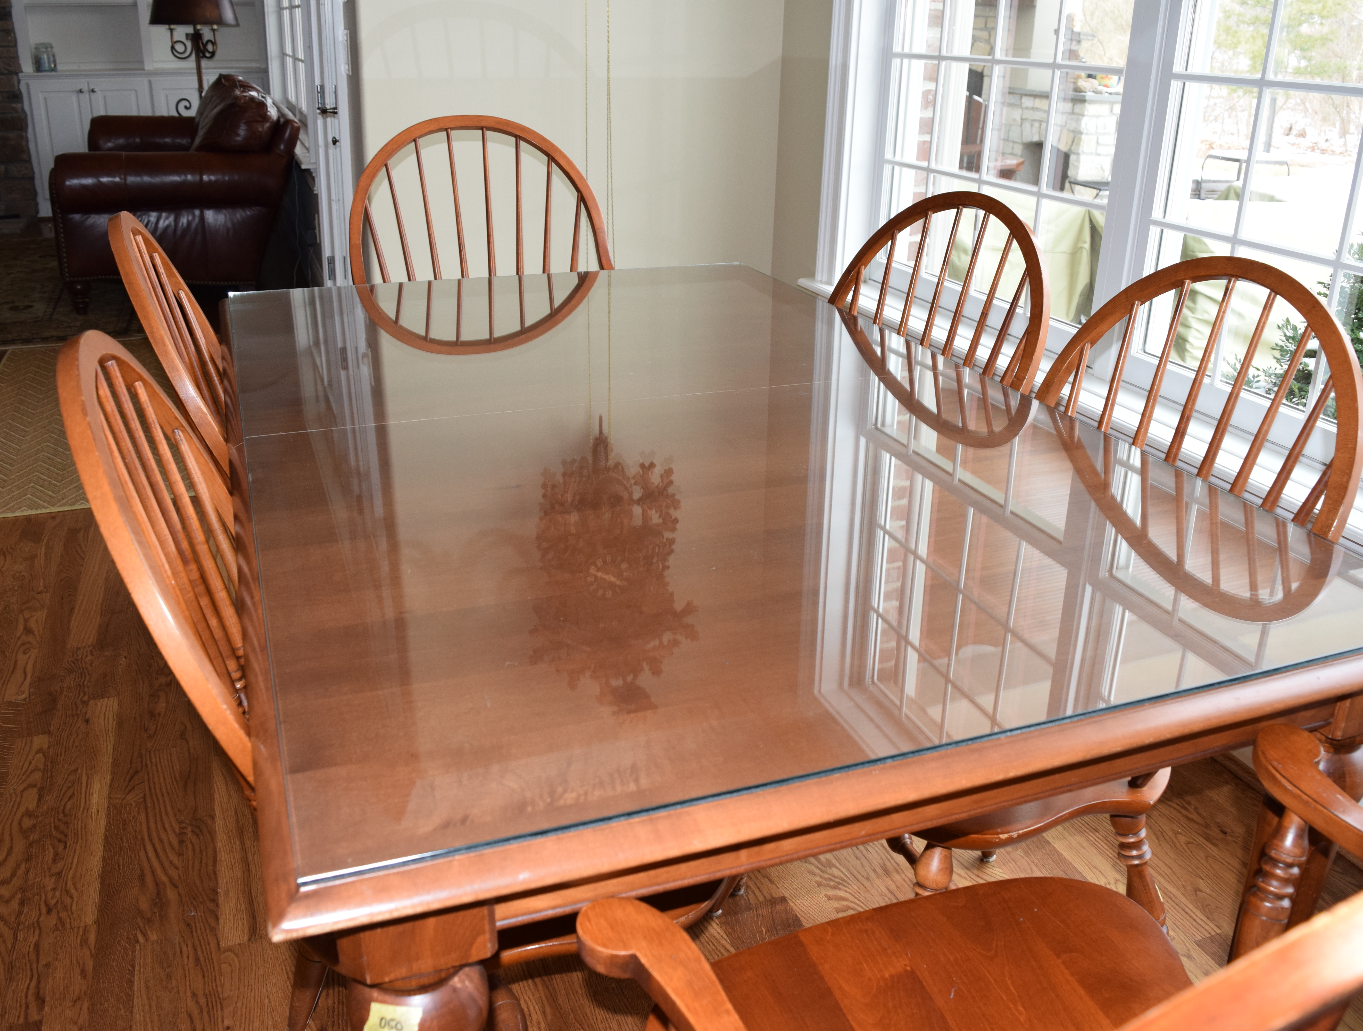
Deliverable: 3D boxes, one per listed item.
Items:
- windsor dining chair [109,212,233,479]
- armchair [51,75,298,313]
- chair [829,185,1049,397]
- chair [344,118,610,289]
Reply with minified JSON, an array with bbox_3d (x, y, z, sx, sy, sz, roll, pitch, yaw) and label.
[{"bbox_3d":[-0.480,0.030,1.704,0.560,0.968,0.500,-9,25,-24],"label":"windsor dining chair"},{"bbox_3d":[-2.539,-1.715,5.776,1.040,0.980,2.200,-7,24,-20],"label":"armchair"},{"bbox_3d":[0.226,-0.012,1.849,0.560,0.968,0.500,-10,25,-25],"label":"chair"},{"bbox_3d":[-0.366,-0.268,2.357,0.630,1.025,0.580,-7,24,-20],"label":"chair"}]

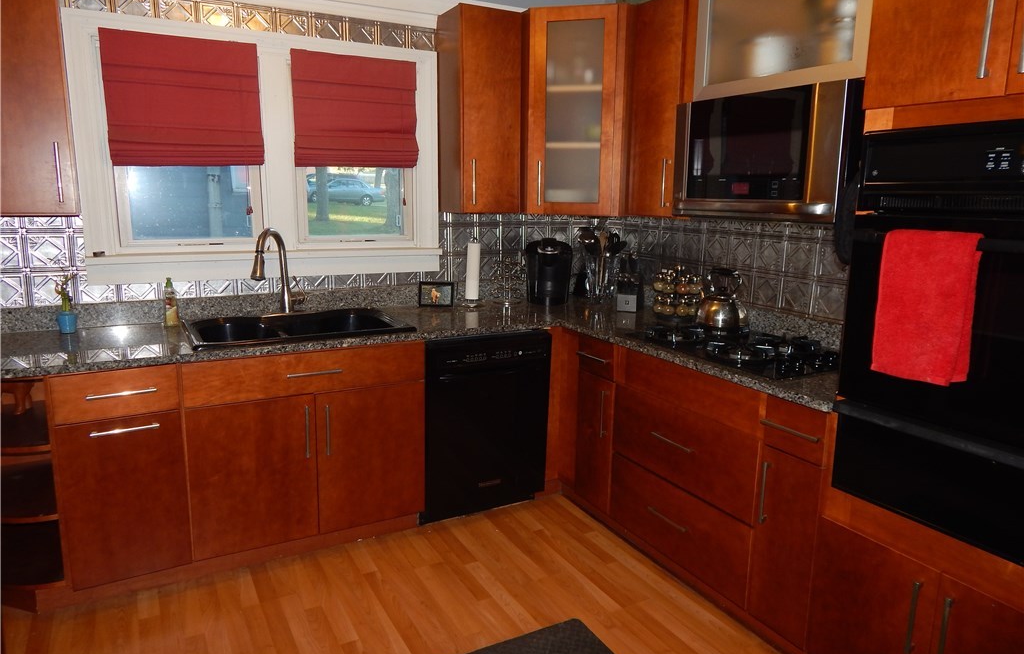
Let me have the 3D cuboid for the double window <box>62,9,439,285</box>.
[{"bbox_3d":[-1.052,-0.752,2.936,1.520,1.050,0.120,-5,12,-28],"label":"double window"}]

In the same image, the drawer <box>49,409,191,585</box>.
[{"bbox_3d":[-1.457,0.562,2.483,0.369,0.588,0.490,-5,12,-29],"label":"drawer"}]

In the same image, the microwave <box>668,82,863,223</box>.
[{"bbox_3d":[1.002,-0.627,2.439,0.375,0.440,0.750,-5,12,-28],"label":"microwave"}]

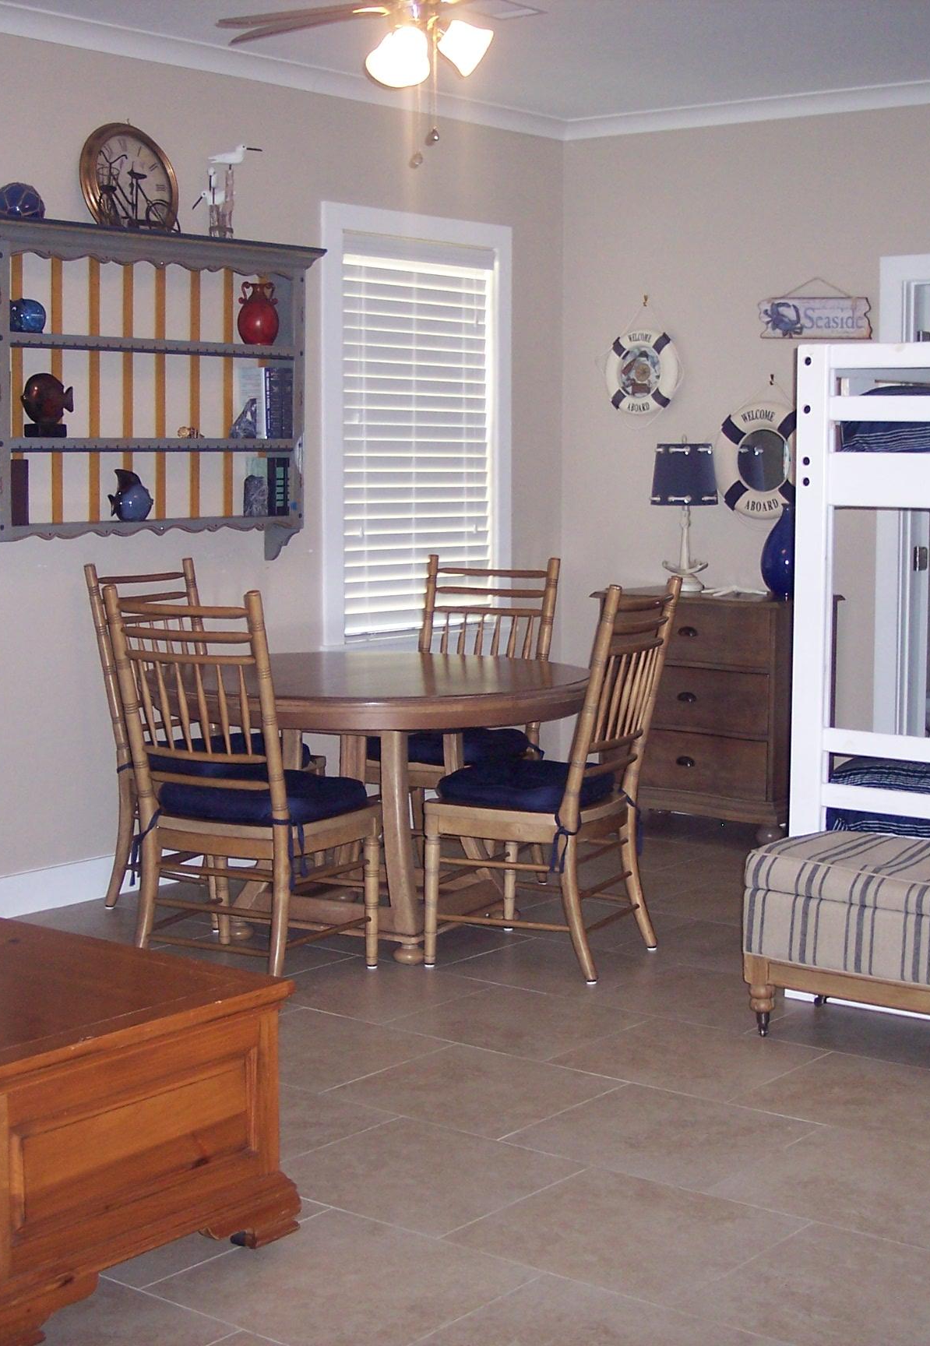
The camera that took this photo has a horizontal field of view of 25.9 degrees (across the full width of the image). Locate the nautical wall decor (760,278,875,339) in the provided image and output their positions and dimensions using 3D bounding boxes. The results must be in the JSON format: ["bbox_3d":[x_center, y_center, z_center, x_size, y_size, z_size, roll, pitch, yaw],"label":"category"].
[{"bbox_3d":[1.284,-1.341,7.454,0.482,0.228,0.022,5,8,38],"label":"nautical wall decor"}]

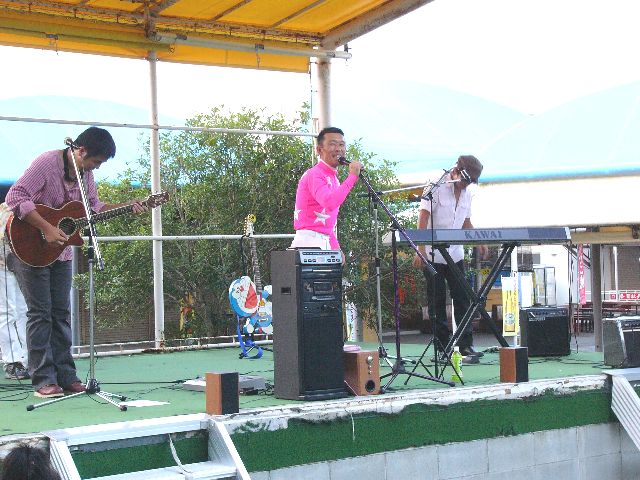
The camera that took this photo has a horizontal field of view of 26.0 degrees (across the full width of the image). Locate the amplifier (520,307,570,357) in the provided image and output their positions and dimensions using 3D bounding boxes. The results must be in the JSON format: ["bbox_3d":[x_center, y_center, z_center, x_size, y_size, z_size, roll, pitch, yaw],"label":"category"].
[{"bbox_3d":[1.735,0.706,10.691,0.338,0.372,0.230,-2,-1,-5],"label":"amplifier"}]

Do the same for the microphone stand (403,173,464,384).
[{"bbox_3d":[0.686,0.223,8.412,0.353,1.303,0.382,-2,-1,17],"label":"microphone stand"}]

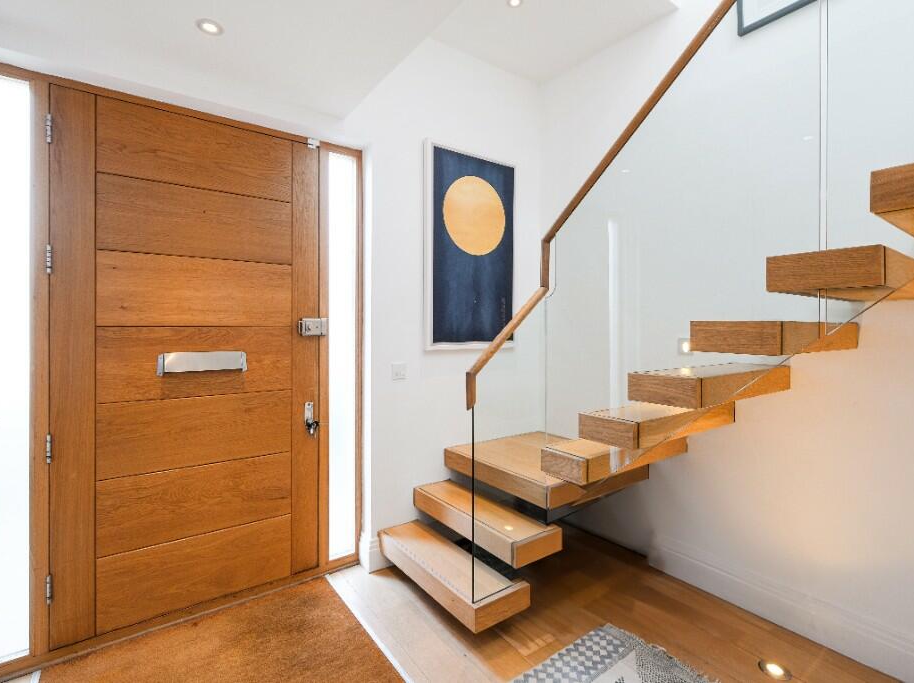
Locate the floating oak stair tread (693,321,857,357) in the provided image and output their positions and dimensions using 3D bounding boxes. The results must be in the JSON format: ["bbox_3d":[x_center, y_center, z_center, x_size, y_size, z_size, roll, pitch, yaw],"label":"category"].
[{"bbox_3d":[1.135,-0.016,1.492,0.769,0.095,0.245,-1,0,-35],"label":"floating oak stair tread"}]

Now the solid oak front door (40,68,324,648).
[{"bbox_3d":[-1.176,0.094,1.987,1.044,2.212,0.053,-1,0,-35],"label":"solid oak front door"}]

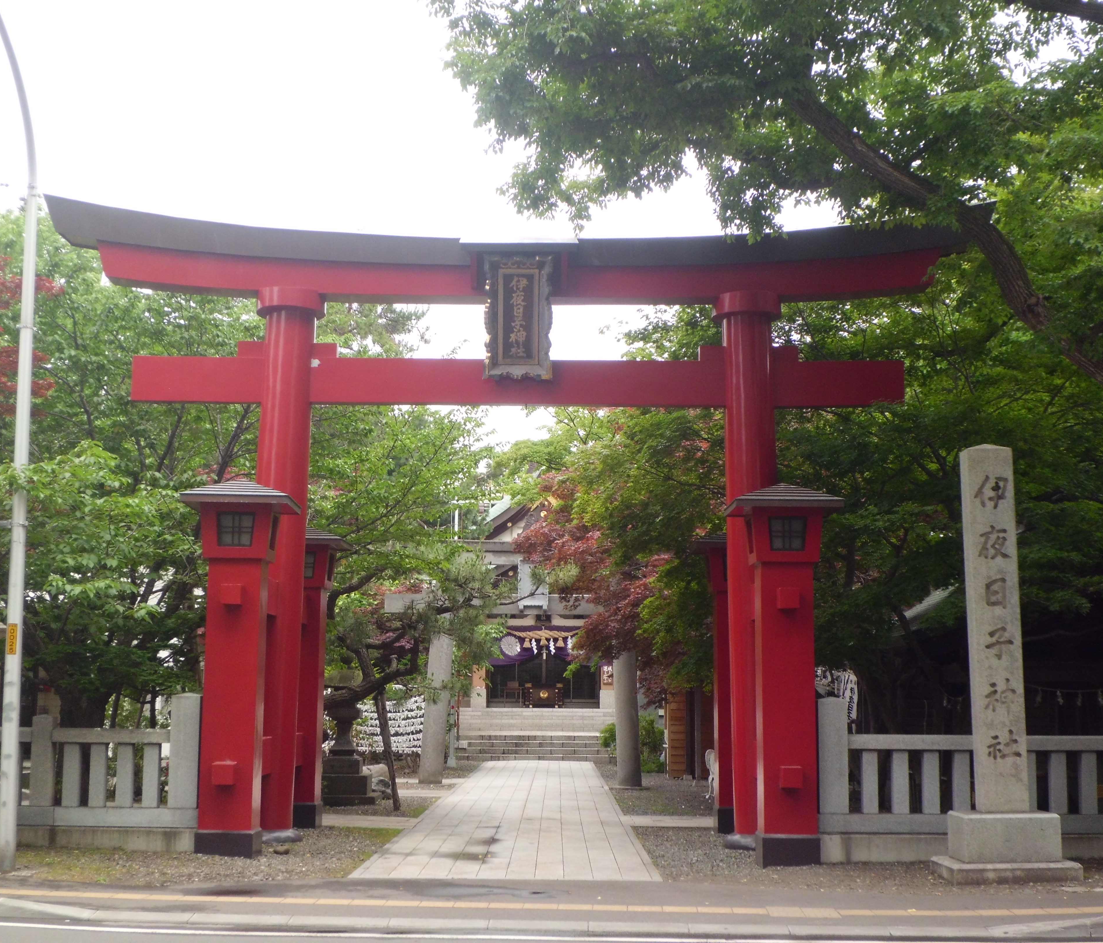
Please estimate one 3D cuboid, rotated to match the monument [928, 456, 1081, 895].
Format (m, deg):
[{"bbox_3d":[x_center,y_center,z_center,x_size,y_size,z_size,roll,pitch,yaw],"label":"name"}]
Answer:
[{"bbox_3d":[4.070,1.706,15.647,1.120,3.932,1.080,0,-8,-2],"label":"monument"}]

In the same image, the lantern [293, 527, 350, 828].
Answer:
[{"bbox_3d":[-3.115,2.500,21.167,1.030,3.710,1.030,0,-8,0],"label":"lantern"}]

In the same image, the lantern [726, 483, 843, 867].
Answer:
[{"bbox_3d":[2.306,1.984,16.878,1.030,3.740,1.030,0,-8,0],"label":"lantern"}]

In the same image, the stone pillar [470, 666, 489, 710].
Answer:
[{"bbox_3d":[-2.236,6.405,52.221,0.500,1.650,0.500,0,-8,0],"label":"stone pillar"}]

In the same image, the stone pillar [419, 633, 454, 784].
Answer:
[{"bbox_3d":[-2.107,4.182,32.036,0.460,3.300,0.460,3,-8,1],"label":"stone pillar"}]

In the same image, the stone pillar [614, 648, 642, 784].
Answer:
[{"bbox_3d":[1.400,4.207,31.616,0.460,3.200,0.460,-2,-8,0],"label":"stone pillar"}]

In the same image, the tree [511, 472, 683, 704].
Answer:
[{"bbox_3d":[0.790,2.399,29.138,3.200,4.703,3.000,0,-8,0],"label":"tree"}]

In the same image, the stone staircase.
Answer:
[{"bbox_3d":[-0.221,7.278,47.454,4.500,1.320,7.000,0,-8,0],"label":"stone staircase"}]

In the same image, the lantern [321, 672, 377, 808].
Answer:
[{"bbox_3d":[-3.098,3.911,25.619,0.950,2.105,0.950,0,-8,0],"label":"lantern"}]

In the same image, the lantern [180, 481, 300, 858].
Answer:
[{"bbox_3d":[-3.114,1.926,16.906,1.030,3.710,1.030,0,-8,0],"label":"lantern"}]

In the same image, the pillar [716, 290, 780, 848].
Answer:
[{"bbox_3d":[2.253,1.047,18.972,0.740,6.096,0.740,-1,-8,0],"label":"pillar"}]

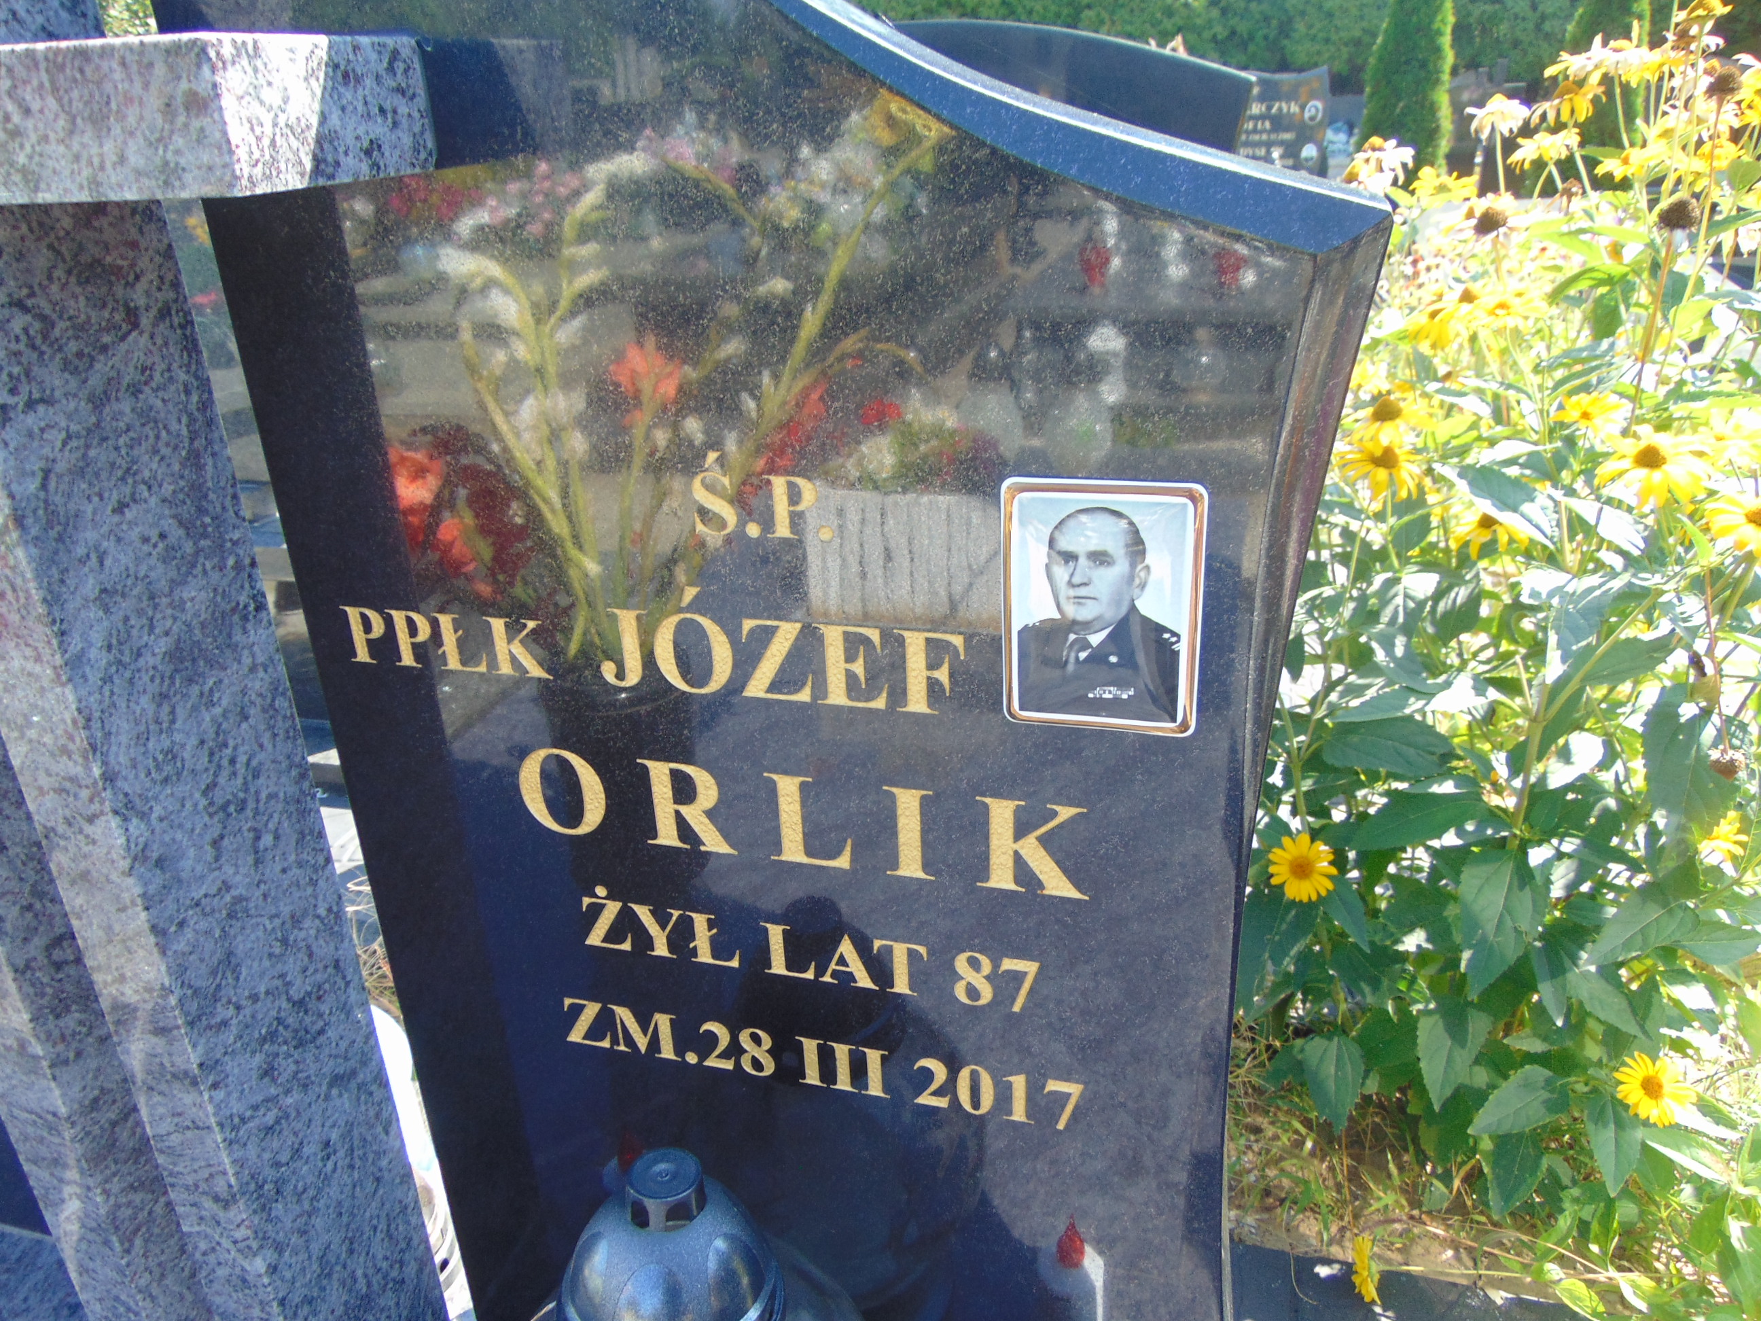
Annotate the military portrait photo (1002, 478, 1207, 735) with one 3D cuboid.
[{"bbox_3d":[0.100,-0.022,0.578,0.090,0.120,0.008,5,25,16],"label":"military portrait photo"}]

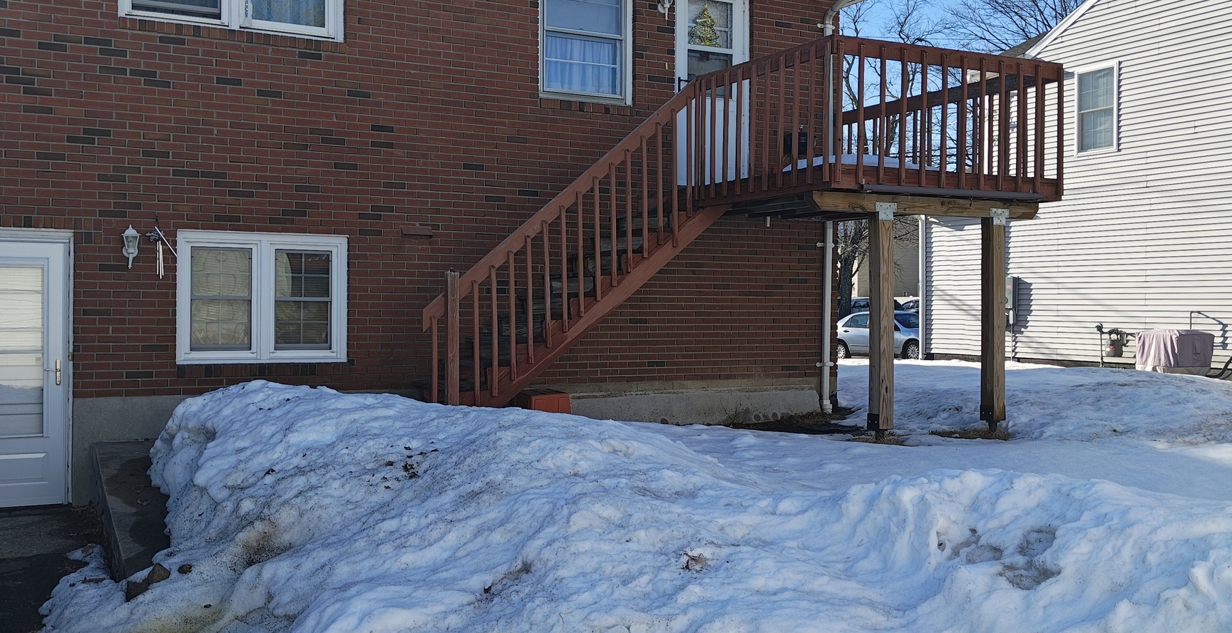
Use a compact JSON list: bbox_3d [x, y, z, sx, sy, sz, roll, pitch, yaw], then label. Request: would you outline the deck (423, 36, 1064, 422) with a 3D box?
[{"bbox_3d":[0.882,-0.574,10.074,4.930,3.060,2.920,0,1,-27],"label":"deck"}]

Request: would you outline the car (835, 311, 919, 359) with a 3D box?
[{"bbox_3d":[7.850,0.570,33.400,1.740,1.430,4.600,0,1,-38],"label":"car"}]

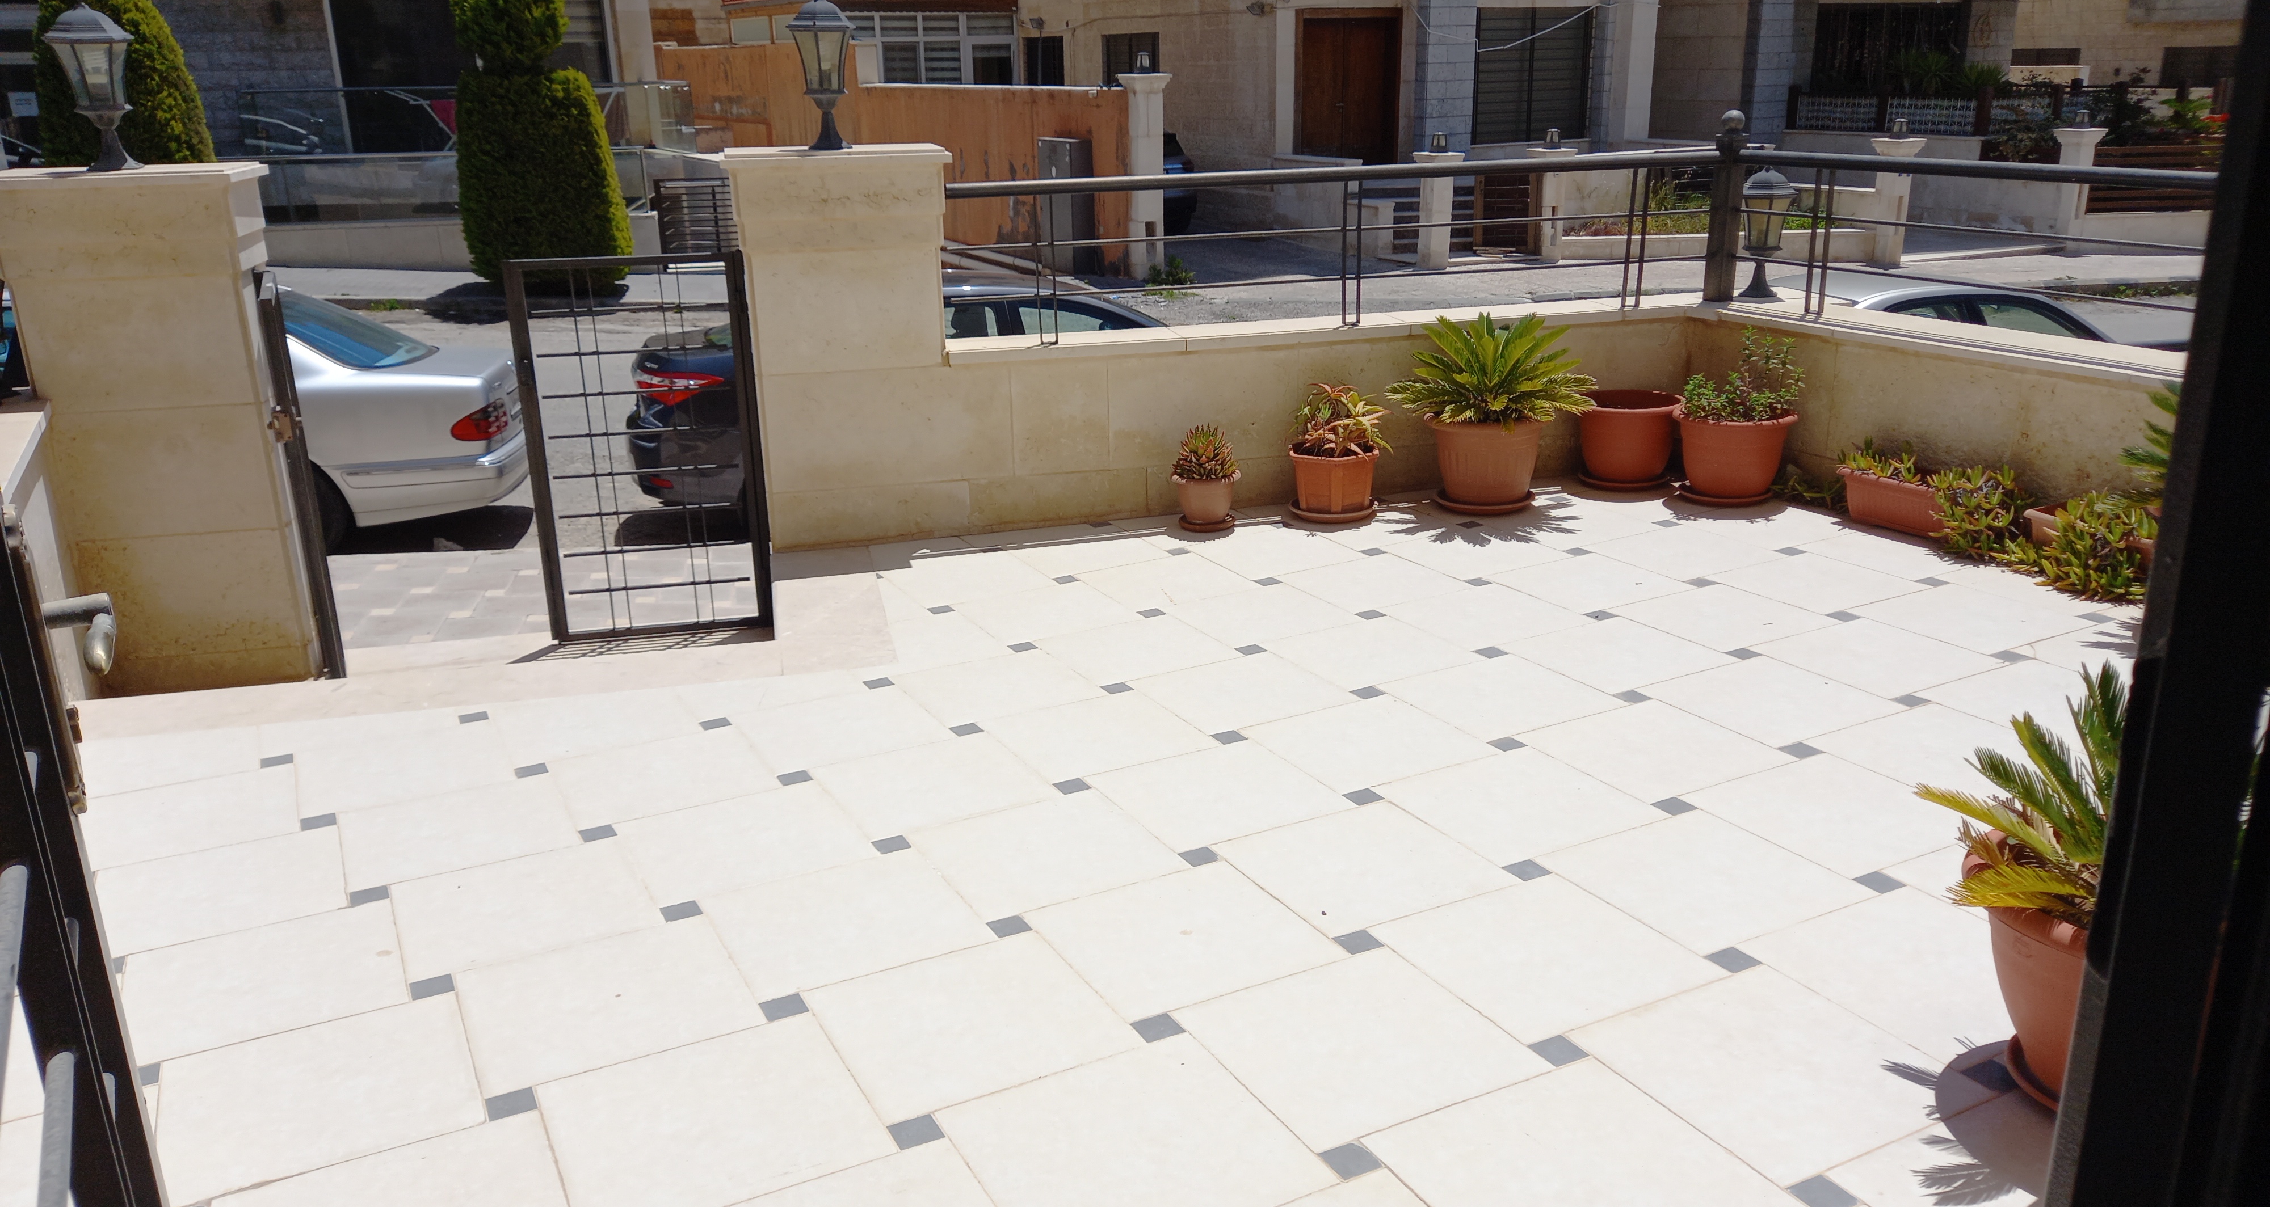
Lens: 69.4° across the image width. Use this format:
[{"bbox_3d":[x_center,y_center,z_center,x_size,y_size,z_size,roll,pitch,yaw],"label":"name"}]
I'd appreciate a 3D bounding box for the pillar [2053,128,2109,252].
[{"bbox_3d":[10.912,-4.766,18.784,0.500,1.400,0.500,-5,18,-12],"label":"pillar"}]

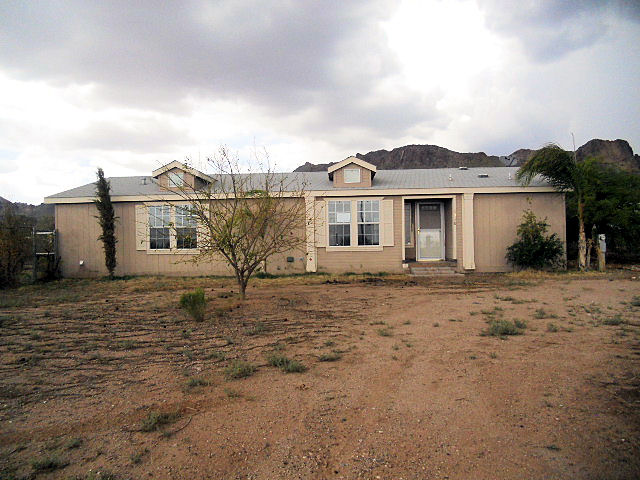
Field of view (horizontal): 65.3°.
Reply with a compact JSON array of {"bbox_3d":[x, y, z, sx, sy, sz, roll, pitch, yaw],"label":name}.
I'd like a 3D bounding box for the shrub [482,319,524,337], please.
[{"bbox_3d":[2.659,1.254,7.230,0.609,0.233,0.517,-1,1,0],"label":"shrub"}]

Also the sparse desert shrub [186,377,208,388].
[{"bbox_3d":[-1.240,1.435,5.051,0.223,0.105,0.200,-1,1,0],"label":"sparse desert shrub"}]

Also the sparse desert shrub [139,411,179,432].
[{"bbox_3d":[-1.273,1.436,3.984,0.319,0.148,0.271,-1,1,0],"label":"sparse desert shrub"}]

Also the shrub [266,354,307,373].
[{"bbox_3d":[-0.375,1.372,5.594,0.448,0.176,0.359,-1,1,0],"label":"shrub"}]

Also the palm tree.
[{"bbox_3d":[7.966,-1.136,17.135,2.409,4.400,2.288,-1,1,0],"label":"palm tree"}]

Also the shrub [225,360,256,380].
[{"bbox_3d":[-0.847,1.380,5.317,0.341,0.190,0.307,-1,1,0],"label":"shrub"}]

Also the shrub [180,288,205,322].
[{"bbox_3d":[-2.256,1.145,8.899,0.464,0.559,0.417,-1,1,0],"label":"shrub"}]

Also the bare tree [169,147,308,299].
[{"bbox_3d":[-1.904,-0.411,11.629,3.271,3.543,3.107,-1,1,0],"label":"bare tree"}]

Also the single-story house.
[{"bbox_3d":[-0.376,-0.900,21.316,18.056,4.100,8.900,-1,1,3],"label":"single-story house"}]

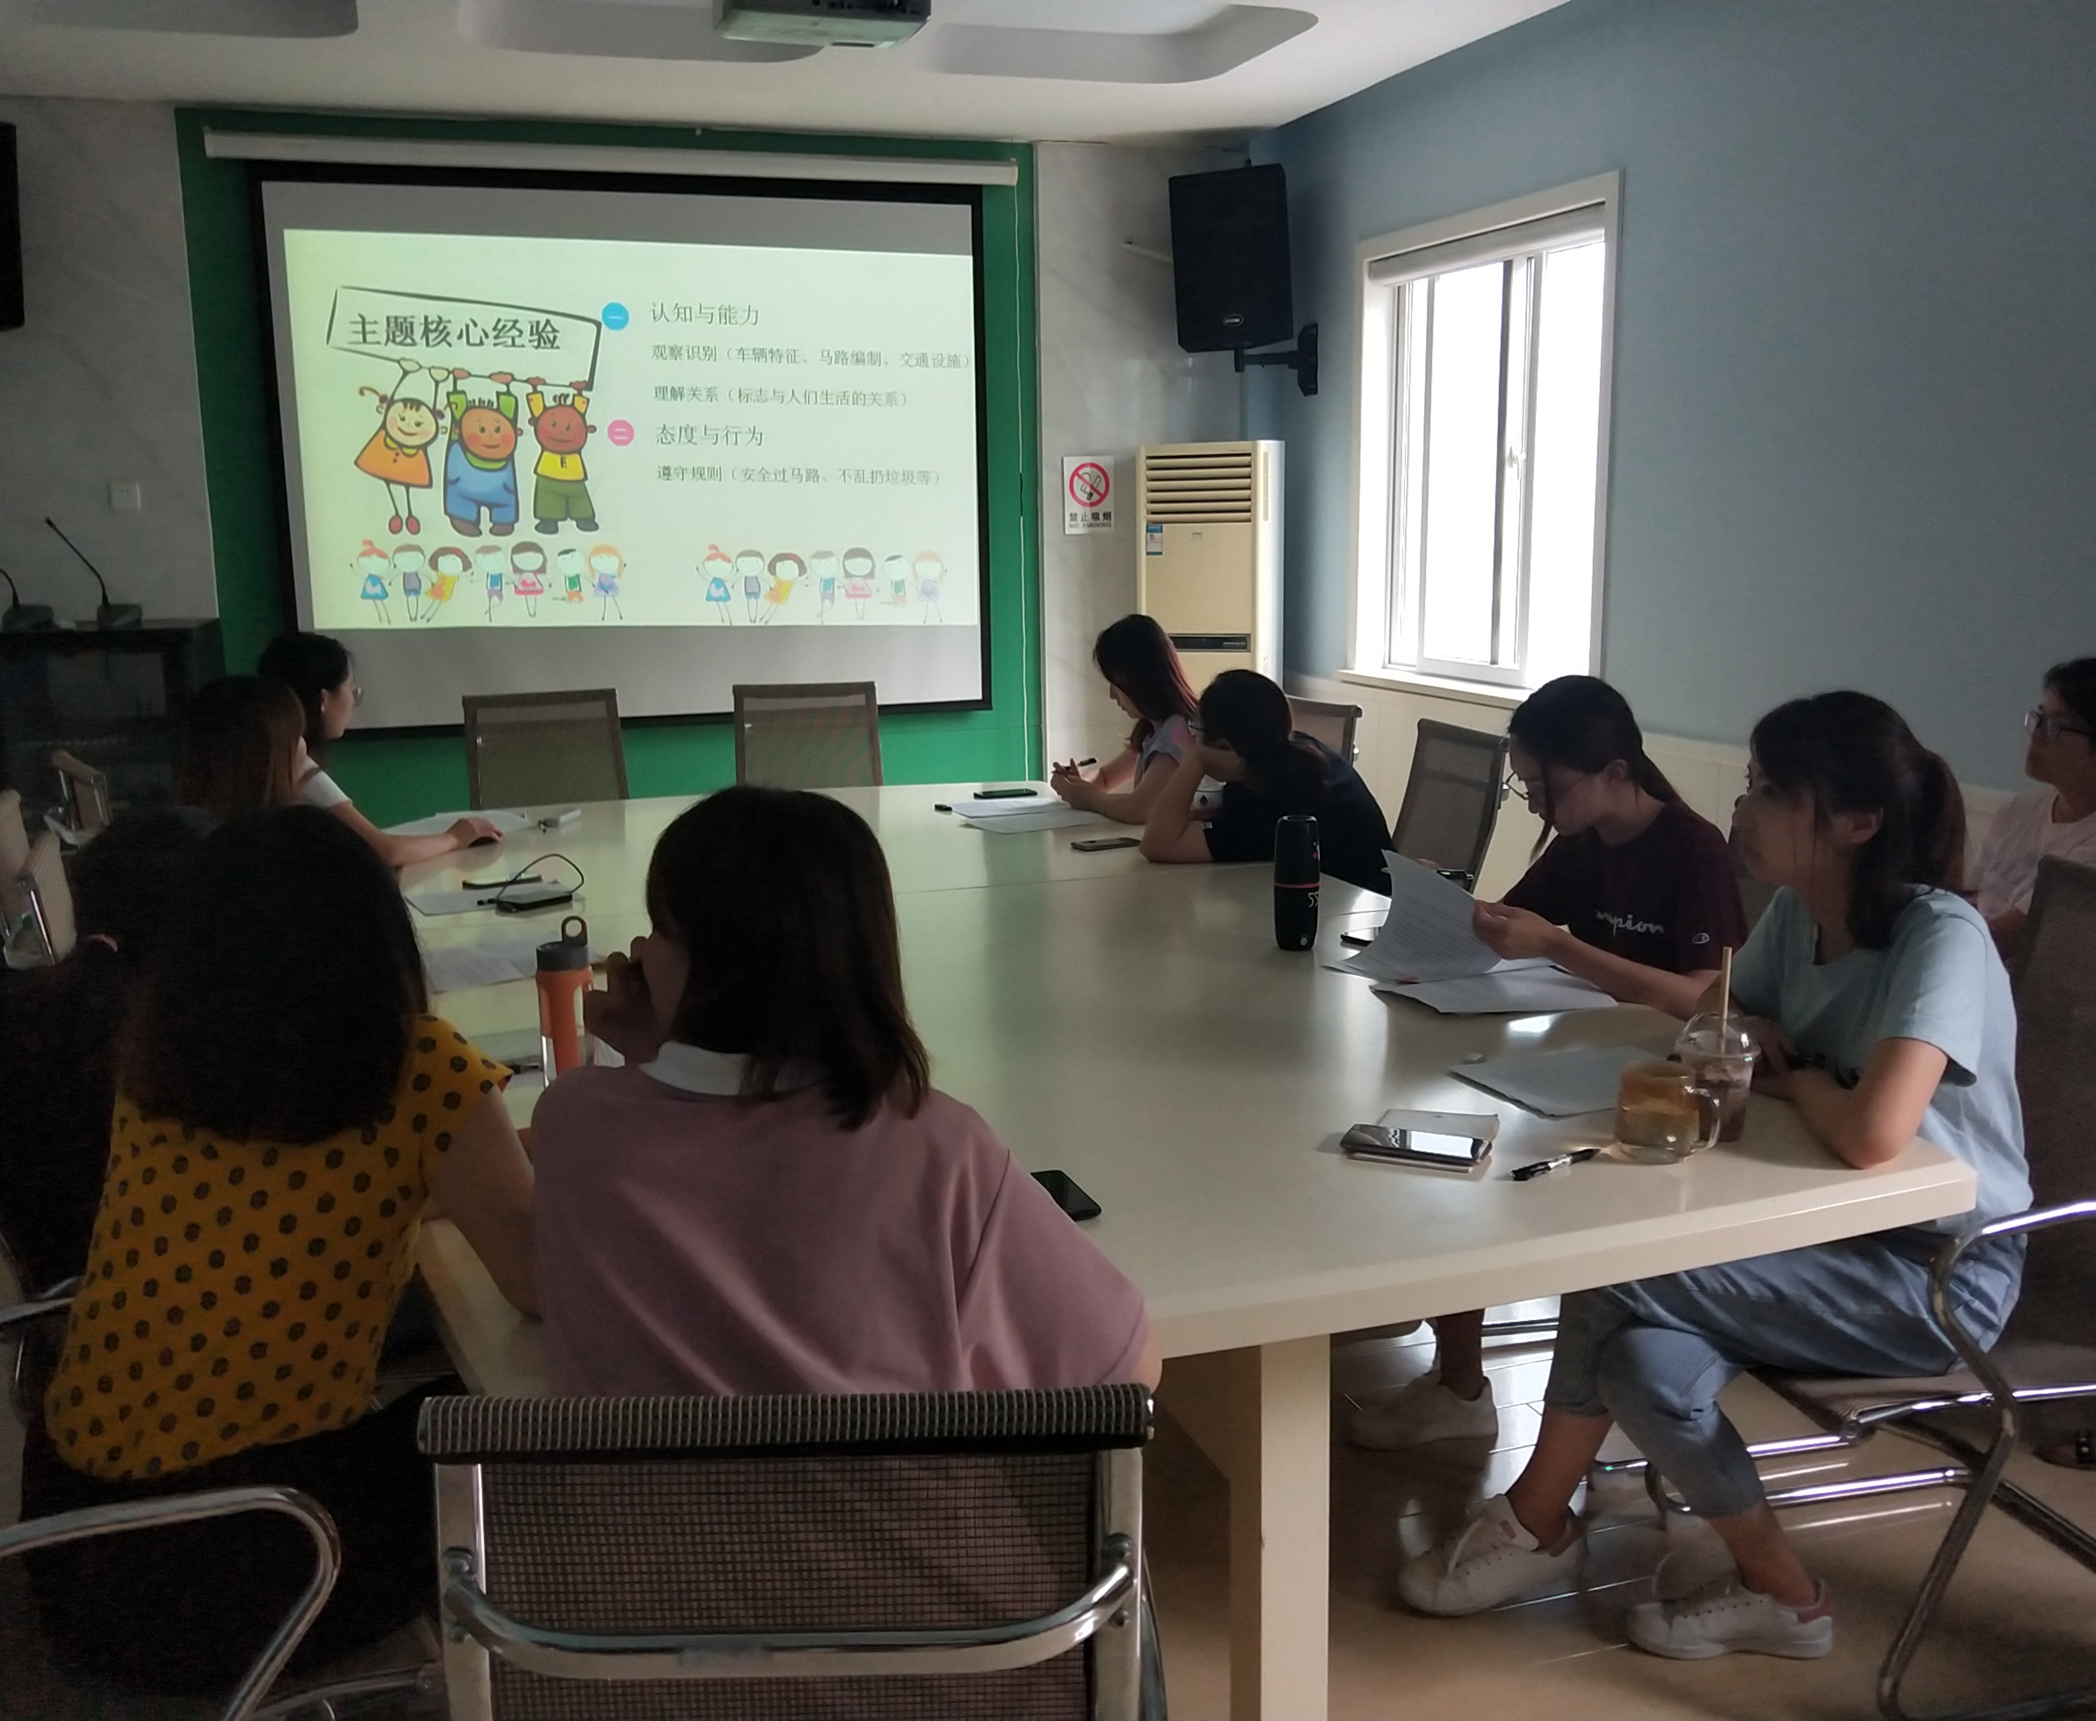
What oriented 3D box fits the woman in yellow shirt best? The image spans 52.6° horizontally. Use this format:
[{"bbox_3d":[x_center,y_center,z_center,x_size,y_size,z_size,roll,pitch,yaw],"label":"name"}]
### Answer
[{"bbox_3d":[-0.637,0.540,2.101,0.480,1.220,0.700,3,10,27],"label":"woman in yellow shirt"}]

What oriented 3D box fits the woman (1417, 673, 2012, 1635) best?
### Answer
[{"bbox_3d":[0.826,0.423,2.571,0.720,1.240,0.500,-1,9,3],"label":"woman"}]

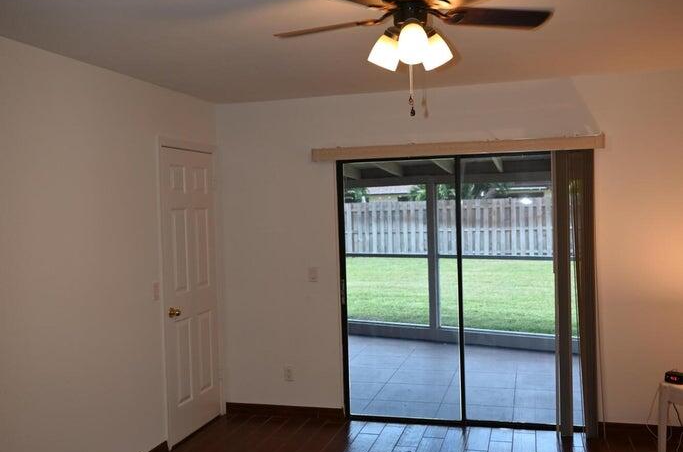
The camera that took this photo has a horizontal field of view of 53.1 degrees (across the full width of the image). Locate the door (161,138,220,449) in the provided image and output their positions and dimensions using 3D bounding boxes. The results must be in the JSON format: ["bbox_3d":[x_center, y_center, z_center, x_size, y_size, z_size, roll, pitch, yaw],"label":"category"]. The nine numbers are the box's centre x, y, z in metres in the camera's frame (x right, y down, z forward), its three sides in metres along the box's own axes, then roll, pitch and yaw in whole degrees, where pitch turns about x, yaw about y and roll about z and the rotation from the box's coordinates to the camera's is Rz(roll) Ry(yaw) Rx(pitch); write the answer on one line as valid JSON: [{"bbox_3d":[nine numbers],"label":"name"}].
[{"bbox_3d":[-1.092,0.470,4.944,0.040,2.030,0.780,-1,1,16],"label":"door"}]

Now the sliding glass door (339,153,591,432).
[{"bbox_3d":[0.875,0.468,4.923,1.797,1.945,0.090,-1,1,16],"label":"sliding glass door"}]

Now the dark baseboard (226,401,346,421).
[{"bbox_3d":[-0.445,1.428,5.272,0.968,0.088,0.015,-1,1,16],"label":"dark baseboard"}]

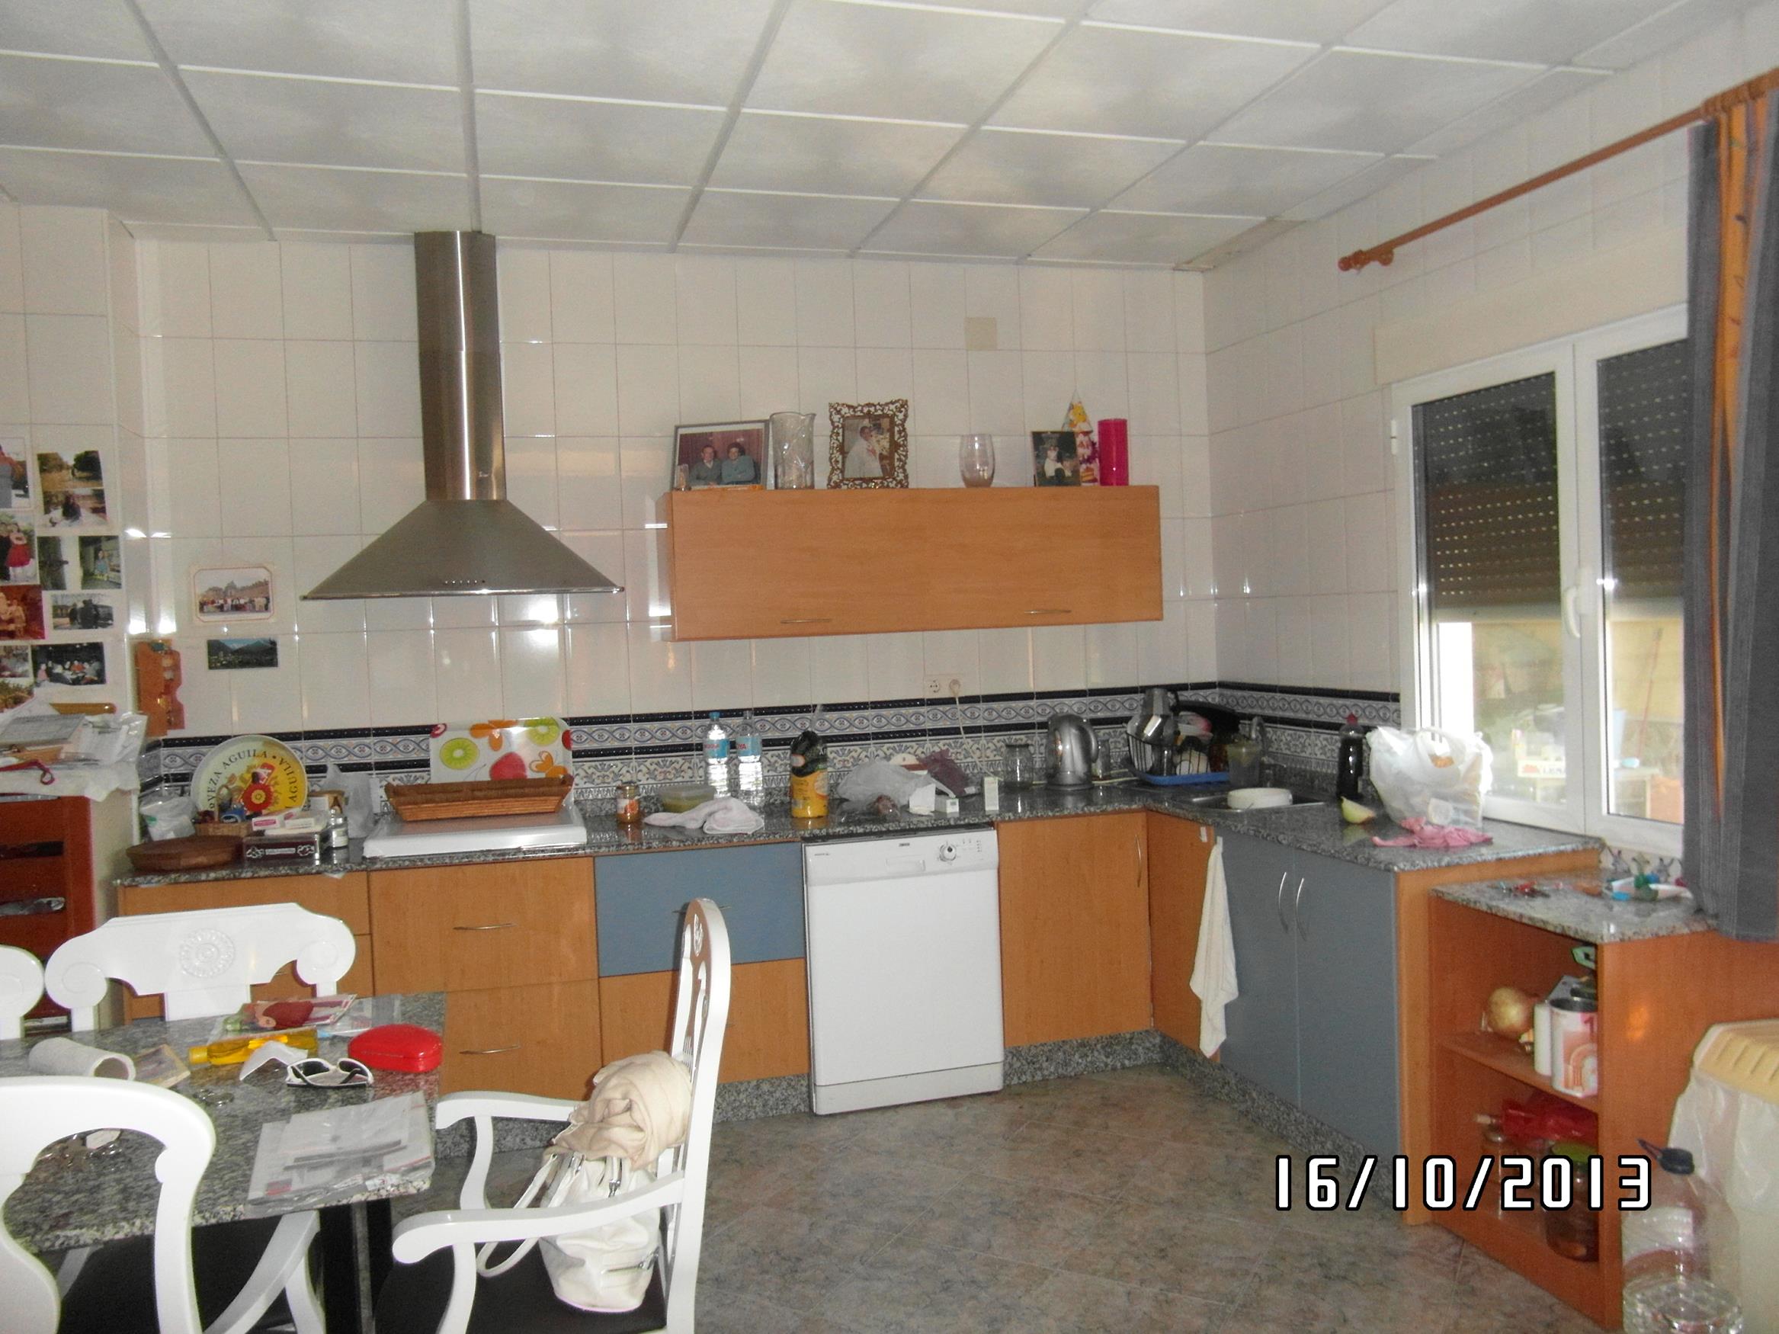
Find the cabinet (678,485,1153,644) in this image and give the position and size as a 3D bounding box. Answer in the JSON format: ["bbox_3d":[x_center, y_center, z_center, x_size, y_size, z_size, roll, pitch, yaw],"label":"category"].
[{"bbox_3d":[0.091,-0.348,4.080,1.620,0.450,0.320,-3,3,-15],"label":"cabinet"}]

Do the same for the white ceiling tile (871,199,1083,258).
[{"bbox_3d":[0.265,-1.388,3.932,0.597,0.015,0.575,-3,3,-15],"label":"white ceiling tile"}]

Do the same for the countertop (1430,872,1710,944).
[{"bbox_3d":[1.632,0.529,2.794,0.590,0.024,0.450,-3,4,-20],"label":"countertop"}]

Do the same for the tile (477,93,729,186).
[{"bbox_3d":[-0.752,-1.344,3.156,0.600,0.020,0.590,-3,3,-16],"label":"tile"}]

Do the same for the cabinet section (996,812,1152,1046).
[{"bbox_3d":[0.519,0.803,4.093,0.495,0.690,0.550,-3,3,-13],"label":"cabinet section"}]

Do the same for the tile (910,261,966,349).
[{"bbox_3d":[0.175,-1.246,4.252,0.200,0.300,0.010,-3,4,-13],"label":"tile"}]

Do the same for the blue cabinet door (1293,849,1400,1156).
[{"bbox_3d":[1.121,0.817,3.028,0.020,0.685,0.360,-3,3,-19],"label":"blue cabinet door"}]

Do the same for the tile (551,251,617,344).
[{"bbox_3d":[-0.991,-1.191,3.975,0.200,0.300,0.010,-3,4,-13],"label":"tile"}]

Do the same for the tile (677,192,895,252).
[{"bbox_3d":[-0.309,-1.359,3.776,0.597,0.015,0.575,-3,3,-15],"label":"tile"}]

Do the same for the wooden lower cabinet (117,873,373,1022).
[{"bbox_3d":[-1.742,0.891,3.508,0.610,0.704,0.580,-3,3,-15],"label":"wooden lower cabinet"}]

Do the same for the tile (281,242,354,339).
[{"bbox_3d":[-1.769,-1.155,3.791,0.200,0.300,0.010,-3,4,-13],"label":"tile"}]

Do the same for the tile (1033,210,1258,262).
[{"bbox_3d":[0.851,-1.450,4.167,0.600,0.020,0.540,-3,3,-16],"label":"tile"}]

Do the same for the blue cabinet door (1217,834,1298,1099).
[{"bbox_3d":[1.046,0.833,3.460,0.020,0.706,0.355,-3,4,-22],"label":"blue cabinet door"}]

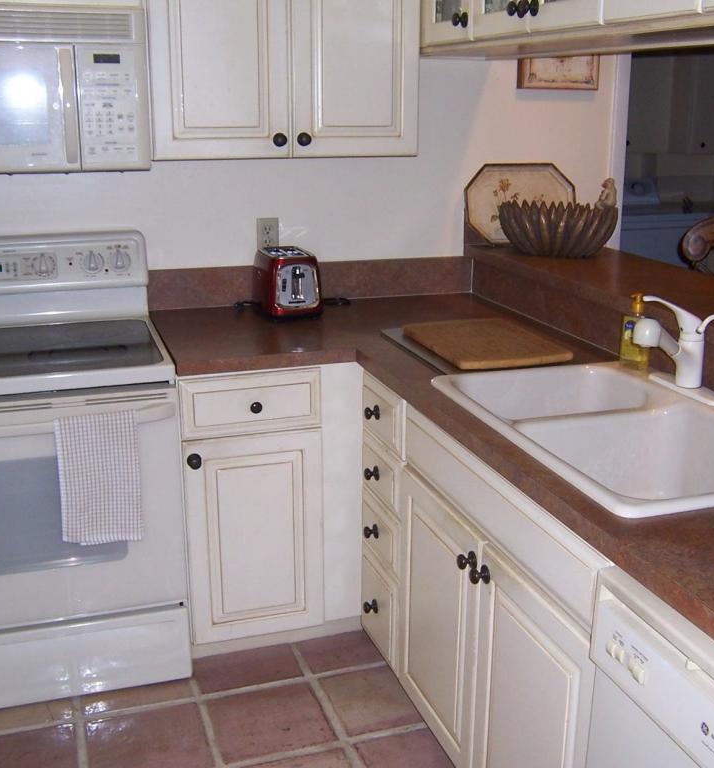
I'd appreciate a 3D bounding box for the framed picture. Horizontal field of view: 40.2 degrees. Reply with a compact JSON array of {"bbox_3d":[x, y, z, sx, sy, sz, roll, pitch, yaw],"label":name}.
[{"bbox_3d":[0.672,-1.136,3.211,0.280,0.330,0.030,-5,17,-17],"label":"framed picture"}]

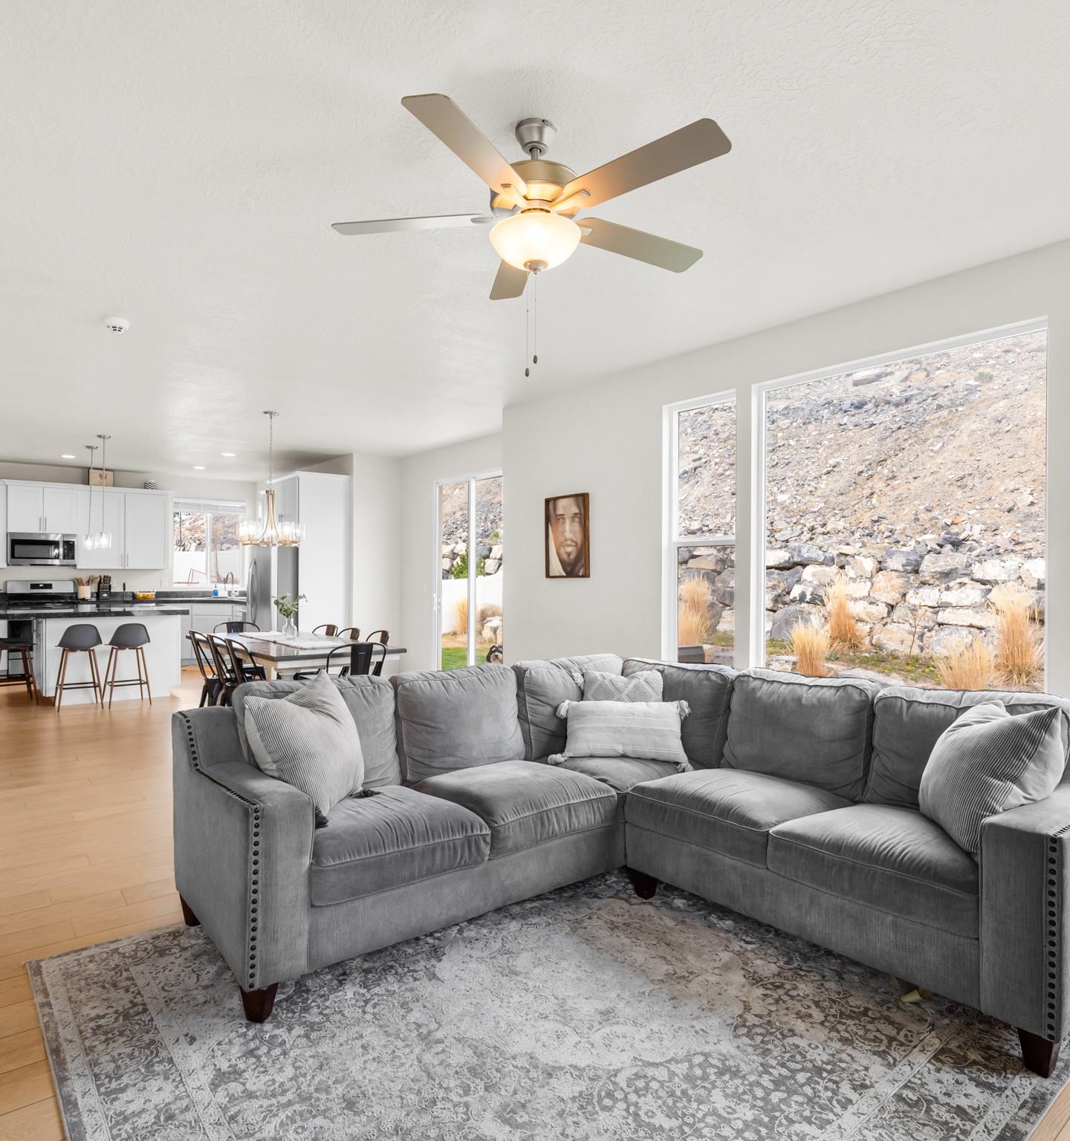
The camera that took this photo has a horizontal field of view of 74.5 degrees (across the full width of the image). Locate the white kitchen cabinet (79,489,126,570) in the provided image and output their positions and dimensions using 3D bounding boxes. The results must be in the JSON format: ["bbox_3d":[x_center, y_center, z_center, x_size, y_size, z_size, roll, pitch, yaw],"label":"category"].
[{"bbox_3d":[-6.048,-0.548,9.774,0.569,1.075,0.340,1,-1,-40],"label":"white kitchen cabinet"}]

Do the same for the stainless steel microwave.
[{"bbox_3d":[-6.539,-0.266,9.321,0.753,0.420,0.400,1,-1,-40],"label":"stainless steel microwave"}]

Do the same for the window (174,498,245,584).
[{"bbox_3d":[-4.940,-0.398,10.704,1.020,1.320,0.110,0,0,-37],"label":"window"}]

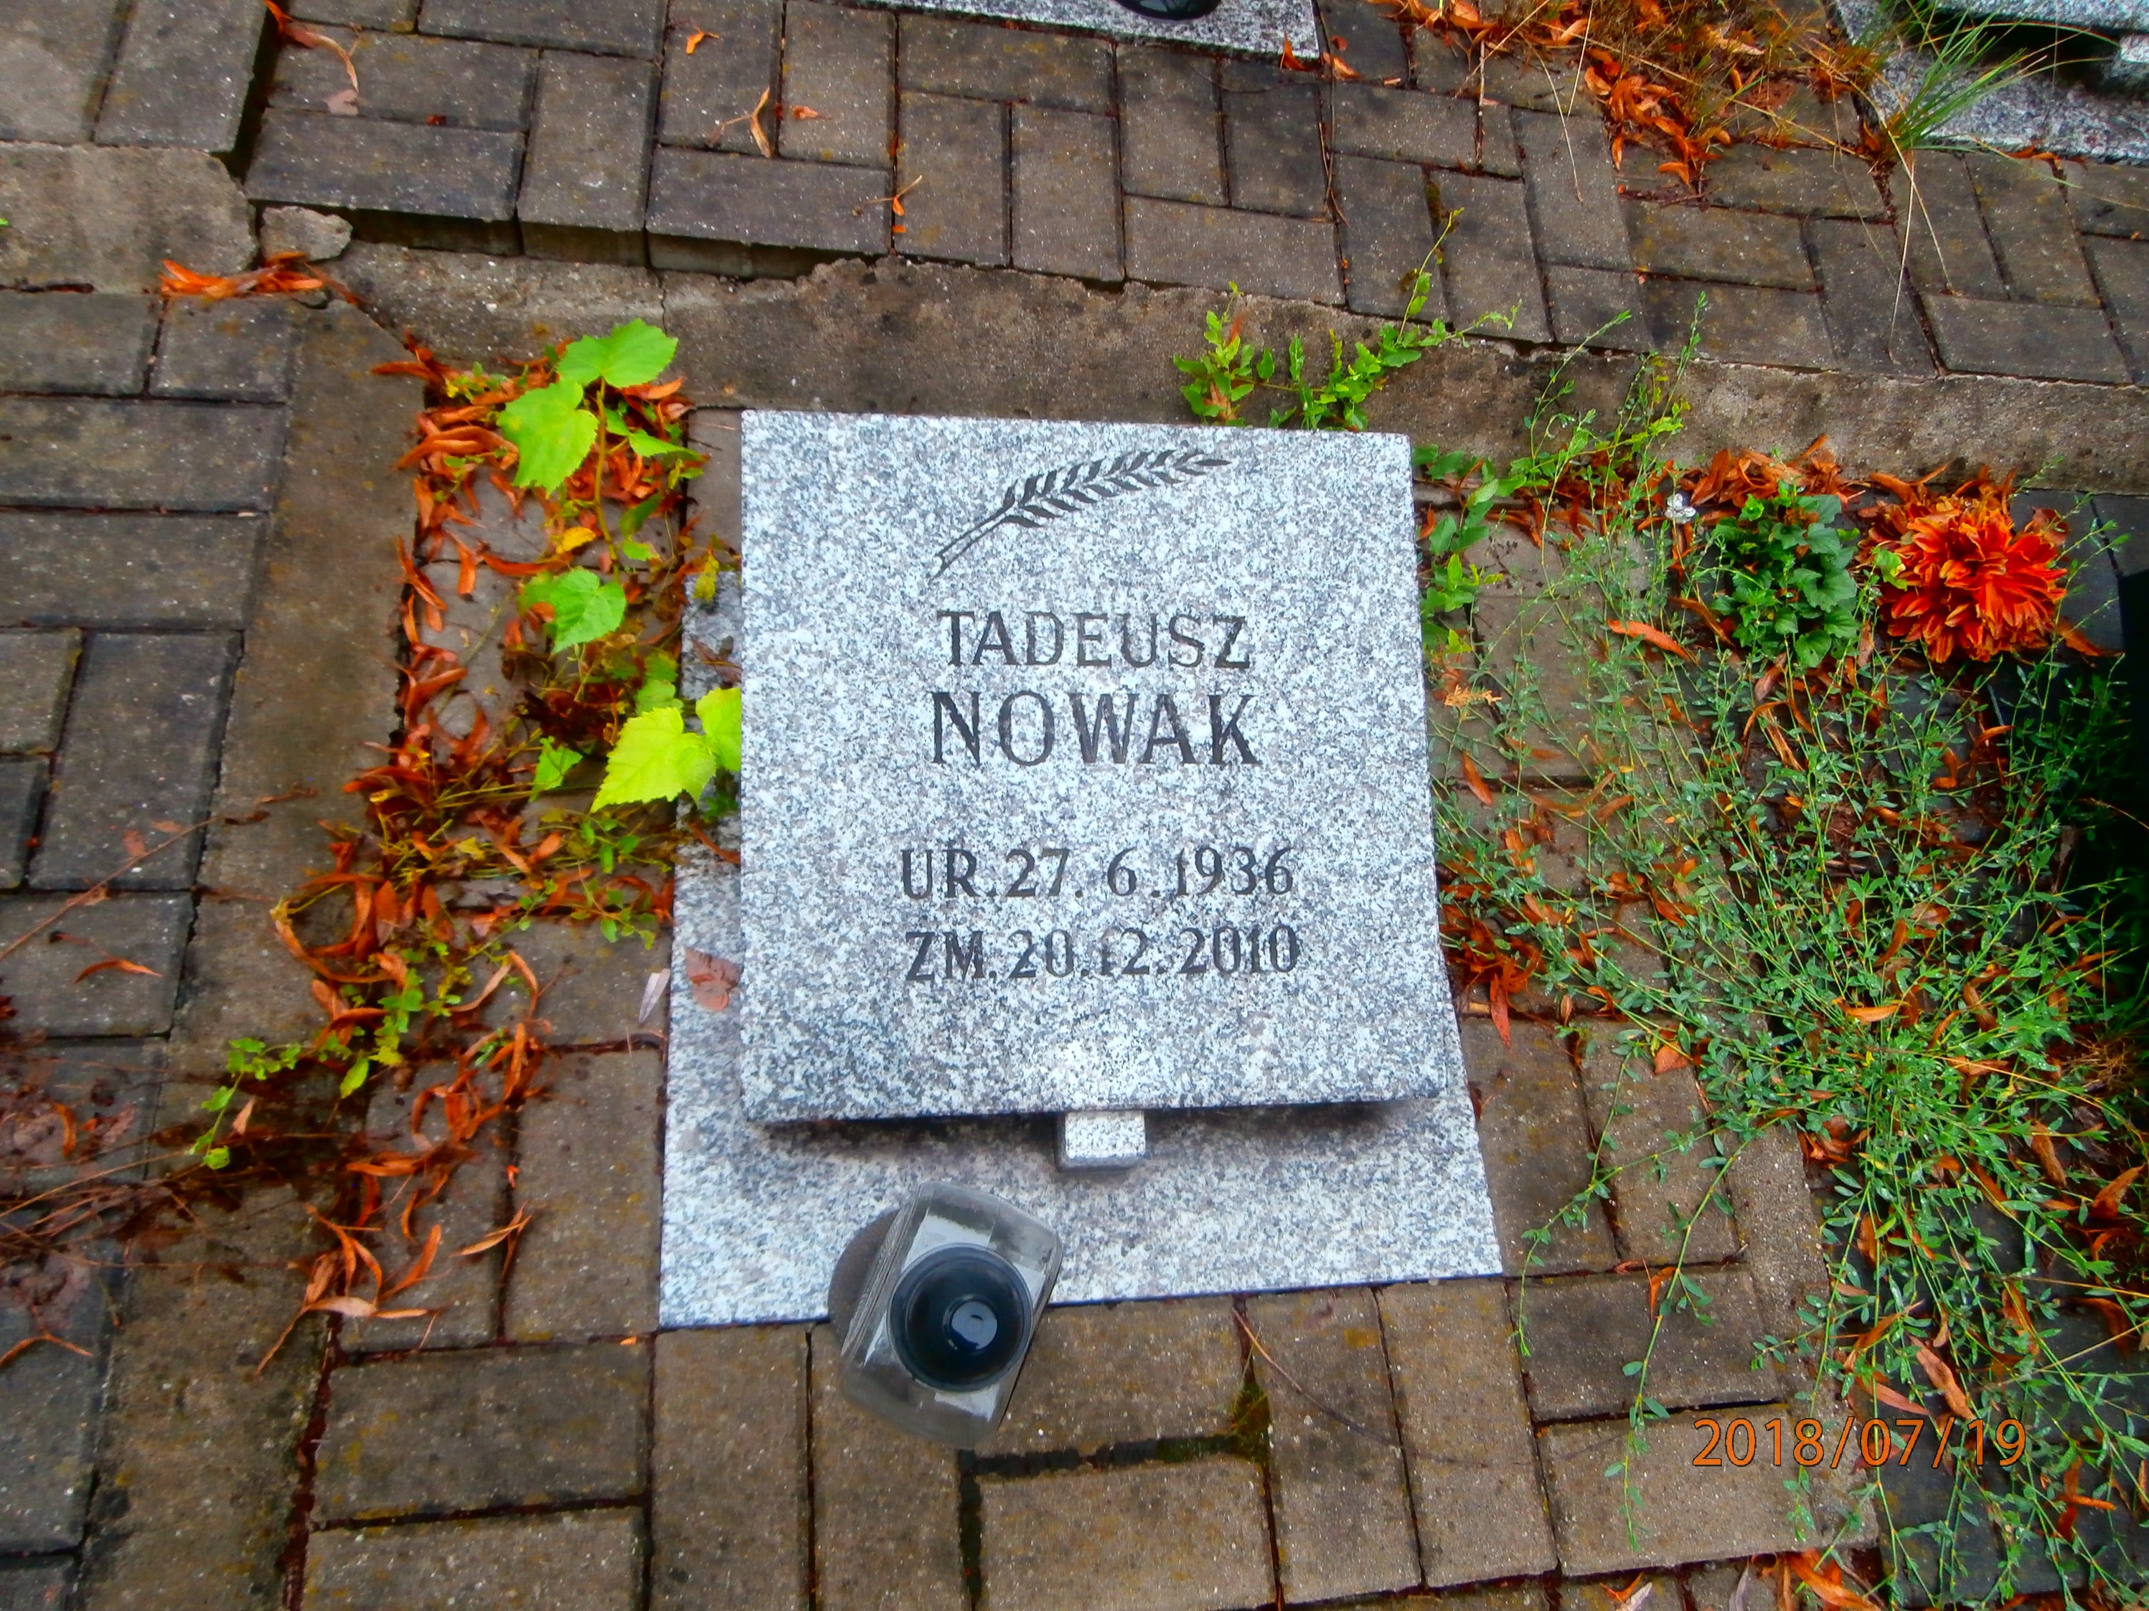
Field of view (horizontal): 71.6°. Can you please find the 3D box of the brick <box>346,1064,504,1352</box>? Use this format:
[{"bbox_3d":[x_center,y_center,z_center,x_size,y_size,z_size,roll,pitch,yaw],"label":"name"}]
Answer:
[{"bbox_3d":[-0.455,0.287,1.069,0.098,0.060,0.198,0,66,-10],"label":"brick"}]

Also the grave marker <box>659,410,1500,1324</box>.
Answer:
[{"bbox_3d":[0.011,0.029,1.089,0.600,0.232,0.610,0,65,-10],"label":"grave marker"}]

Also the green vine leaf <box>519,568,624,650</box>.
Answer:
[{"bbox_3d":[-0.392,-0.154,1.167,0.078,0.025,0.075,-1,65,-10],"label":"green vine leaf"}]

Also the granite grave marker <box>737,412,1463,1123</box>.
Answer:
[{"bbox_3d":[0.013,-0.034,1.096,0.500,0.045,0.500,0,82,-10],"label":"granite grave marker"}]

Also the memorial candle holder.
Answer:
[{"bbox_3d":[-0.083,0.328,0.957,0.110,0.180,0.132,25,65,2],"label":"memorial candle holder"}]

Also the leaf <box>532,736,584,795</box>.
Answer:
[{"bbox_3d":[-0.396,-0.031,1.138,0.036,0.015,0.046,32,70,-3],"label":"leaf"}]

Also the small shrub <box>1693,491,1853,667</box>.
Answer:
[{"bbox_3d":[0.659,-0.214,1.398,0.135,0.080,0.145,-1,65,-10],"label":"small shrub"}]

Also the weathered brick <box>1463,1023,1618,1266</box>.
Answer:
[{"bbox_3d":[0.363,0.278,1.208,0.098,0.060,0.198,0,66,-10],"label":"weathered brick"}]

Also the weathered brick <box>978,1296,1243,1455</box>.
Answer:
[{"bbox_3d":[0.018,0.407,1.061,0.200,0.060,0.100,-1,65,-10],"label":"weathered brick"}]

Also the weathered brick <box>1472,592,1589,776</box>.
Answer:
[{"bbox_3d":[0.416,-0.098,1.392,0.095,0.060,0.195,0,66,-10],"label":"weathered brick"}]

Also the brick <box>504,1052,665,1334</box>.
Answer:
[{"bbox_3d":[-0.351,0.285,1.087,0.098,0.060,0.198,0,66,-10],"label":"brick"}]

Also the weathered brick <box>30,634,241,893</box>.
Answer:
[{"bbox_3d":[-0.665,-0.023,1.077,0.098,0.060,0.198,0,66,-10],"label":"weathered brick"}]

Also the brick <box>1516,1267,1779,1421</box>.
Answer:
[{"bbox_3d":[0.430,0.418,1.157,0.198,0.060,0.098,0,66,-10],"label":"brick"}]

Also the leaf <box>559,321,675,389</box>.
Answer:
[{"bbox_3d":[-0.365,-0.361,1.191,0.092,0.030,0.075,-1,65,-10],"label":"leaf"}]

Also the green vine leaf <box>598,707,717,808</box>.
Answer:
[{"bbox_3d":[-0.311,-0.036,1.110,0.098,0.020,0.082,-43,87,-19],"label":"green vine leaf"}]

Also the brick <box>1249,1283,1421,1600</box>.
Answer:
[{"bbox_3d":[0.175,0.454,1.065,0.100,0.060,0.200,-1,65,-10],"label":"brick"}]

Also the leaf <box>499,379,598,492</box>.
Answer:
[{"bbox_3d":[-0.415,-0.293,1.180,0.074,0.020,0.090,16,76,-10],"label":"leaf"}]

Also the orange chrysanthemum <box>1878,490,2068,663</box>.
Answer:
[{"bbox_3d":[0.866,-0.218,1.432,0.160,0.085,0.155,-1,65,-10],"label":"orange chrysanthemum"}]

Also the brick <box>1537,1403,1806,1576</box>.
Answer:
[{"bbox_3d":[0.428,0.498,1.088,0.200,0.060,0.100,-1,65,-10],"label":"brick"}]

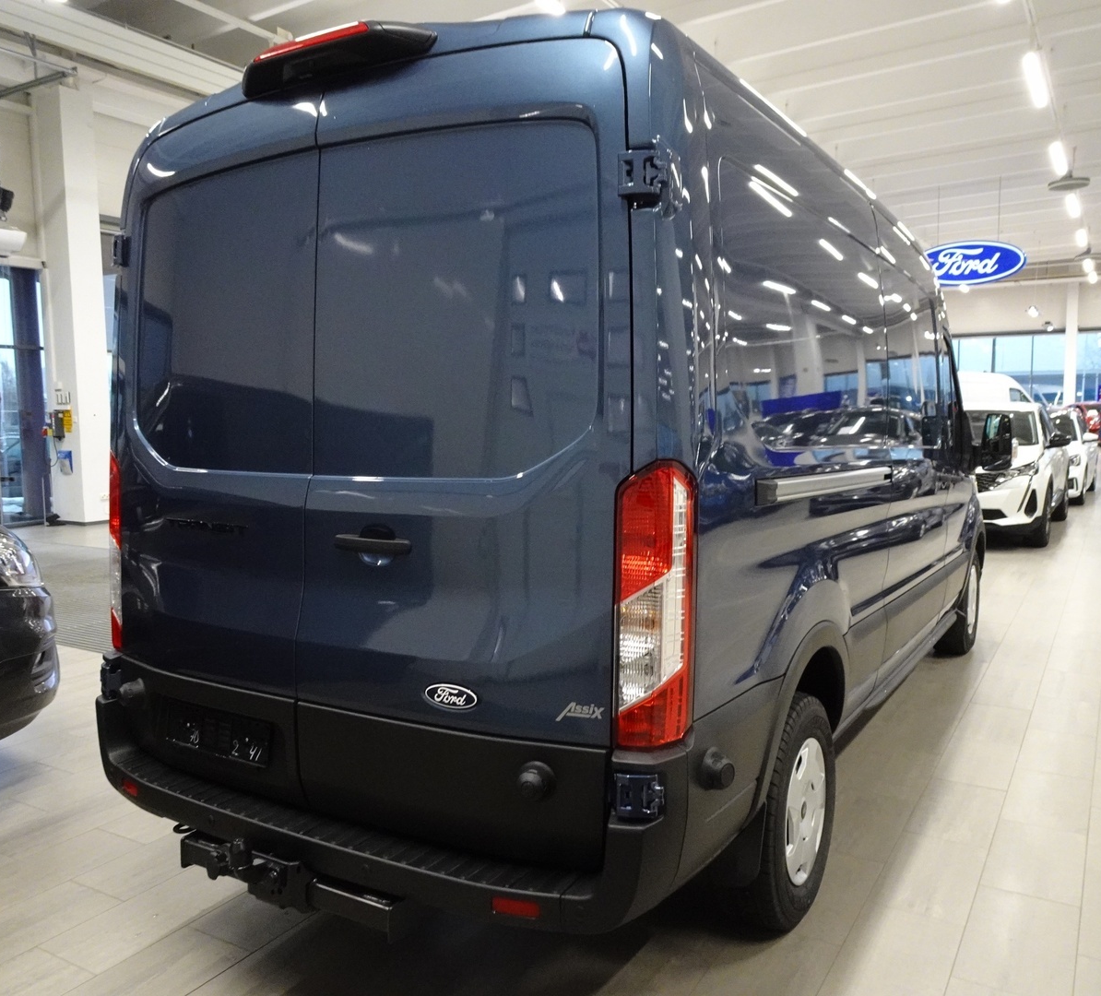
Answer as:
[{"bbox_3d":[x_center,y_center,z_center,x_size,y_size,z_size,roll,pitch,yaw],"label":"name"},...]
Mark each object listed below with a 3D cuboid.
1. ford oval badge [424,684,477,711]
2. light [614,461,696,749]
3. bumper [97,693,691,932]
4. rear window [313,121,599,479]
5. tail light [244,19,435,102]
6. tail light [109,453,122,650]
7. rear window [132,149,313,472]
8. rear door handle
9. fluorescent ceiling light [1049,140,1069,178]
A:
[{"bbox_3d":[-0.234,0.460,2.117,0.145,0.060,0.014,2,2,25],"label":"ford oval badge"},{"bbox_3d":[0.222,0.221,1.962,0.140,0.610,0.140,2,6,32],"label":"light"},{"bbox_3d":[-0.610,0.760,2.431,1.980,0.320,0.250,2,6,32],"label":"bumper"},{"bbox_3d":[-0.251,-0.454,2.167,0.790,0.810,0.040,2,2,28],"label":"rear window"},{"bbox_3d":[-0.578,-1.104,2.355,0.650,0.095,0.155,2,6,32],"label":"tail light"},{"bbox_3d":[-1.367,0.154,2.944,0.140,0.610,0.140,2,6,32],"label":"tail light"},{"bbox_3d":[-0.933,-0.483,2.589,0.790,0.810,0.040,3,3,35],"label":"rear window"},{"bbox_3d":[-0.429,0.116,2.211,0.250,0.045,0.050,2,6,29],"label":"rear door handle"},{"bbox_3d":[8.312,-5.547,15.055,0.200,0.100,2.100,2,6,32],"label":"fluorescent ceiling light"}]

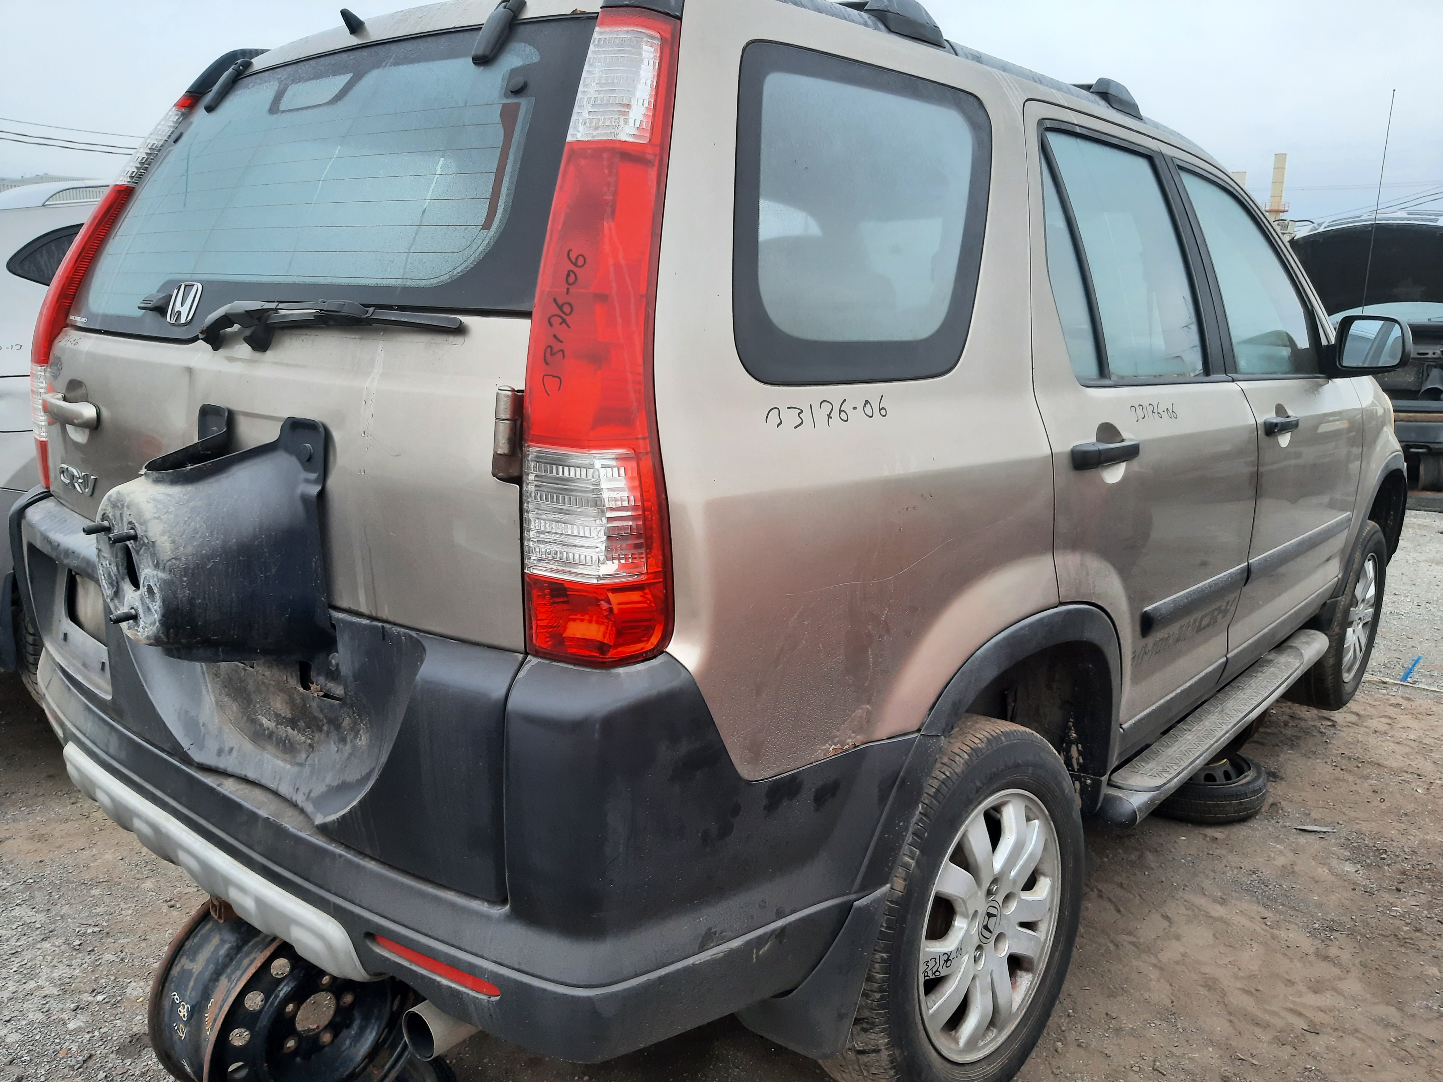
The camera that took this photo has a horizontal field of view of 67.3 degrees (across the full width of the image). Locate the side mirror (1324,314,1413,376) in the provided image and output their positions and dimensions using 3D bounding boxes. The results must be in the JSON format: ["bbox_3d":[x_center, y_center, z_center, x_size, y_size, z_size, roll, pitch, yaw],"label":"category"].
[{"bbox_3d":[1.784,-0.535,2.969,0.200,0.160,0.120,12,15,39],"label":"side mirror"}]

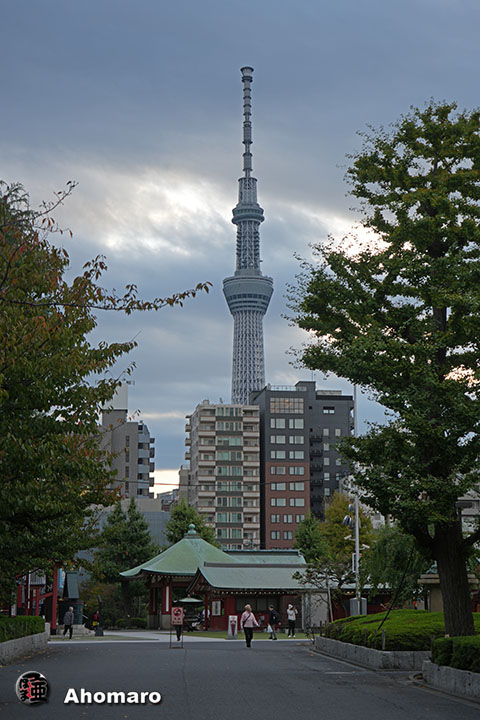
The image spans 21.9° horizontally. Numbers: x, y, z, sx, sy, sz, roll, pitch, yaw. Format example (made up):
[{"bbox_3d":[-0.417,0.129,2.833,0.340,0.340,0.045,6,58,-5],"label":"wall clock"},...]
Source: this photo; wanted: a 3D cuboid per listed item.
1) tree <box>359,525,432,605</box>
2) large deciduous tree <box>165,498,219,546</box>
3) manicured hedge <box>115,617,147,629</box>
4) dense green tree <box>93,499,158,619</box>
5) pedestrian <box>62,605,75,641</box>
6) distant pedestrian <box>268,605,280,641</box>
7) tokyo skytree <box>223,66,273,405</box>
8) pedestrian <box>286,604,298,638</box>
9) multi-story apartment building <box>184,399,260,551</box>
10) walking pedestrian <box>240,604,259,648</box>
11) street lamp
[{"bbox_3d":[8.646,12.193,68.944,3.900,6.050,3.900,0,-11,0],"label":"tree"},{"bbox_3d":[-4.134,17.120,105.685,5.400,10.600,5.400,0,-11,0],"label":"large deciduous tree"},{"bbox_3d":[-7.775,18.754,88.038,2.300,0.800,1.200,3,-12,-15],"label":"manicured hedge"},{"bbox_3d":[-8.207,14.528,88.868,4.700,9.180,4.700,0,-11,0],"label":"dense green tree"},{"bbox_3d":[-8.145,12.508,58.888,0.500,1.540,0.500,-2,-11,10],"label":"pedestrian"},{"bbox_3d":[1.639,12.839,60.660,0.700,1.660,0.550,0,-11,-2],"label":"distant pedestrian"},{"bbox_3d":[9.734,-39.321,1419.915,64.000,634.000,64.000,0,-11,0],"label":"tokyo skytree"},{"bbox_3d":[2.642,13.140,62.407,0.520,1.660,0.400,3,-12,-15],"label":"pedestrian"},{"bbox_3d":[-3.135,29.542,242.904,12.700,40.000,13.500,2,-11,-9],"label":"multi-story apartment building"},{"bbox_3d":[0.377,10.547,49.187,0.720,1.690,0.450,1,-11,-8],"label":"walking pedestrian"},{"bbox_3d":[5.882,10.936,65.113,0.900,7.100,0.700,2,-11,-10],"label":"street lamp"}]

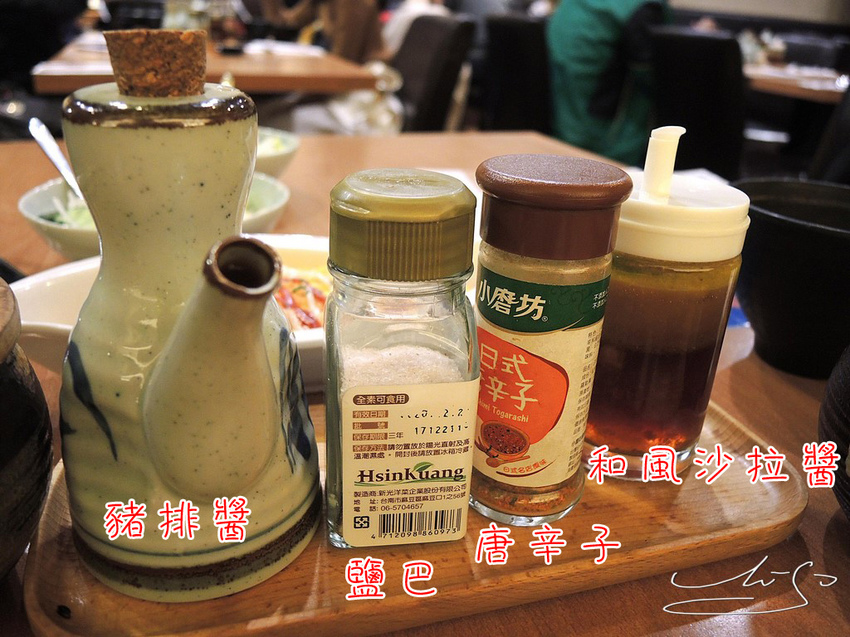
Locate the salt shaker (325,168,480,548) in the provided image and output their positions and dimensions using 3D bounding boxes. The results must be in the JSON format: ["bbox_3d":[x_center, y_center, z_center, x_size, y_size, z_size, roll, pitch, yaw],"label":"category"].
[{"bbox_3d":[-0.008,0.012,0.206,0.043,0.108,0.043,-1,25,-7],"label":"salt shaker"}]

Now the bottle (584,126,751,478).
[{"bbox_3d":[0.079,-0.008,0.242,0.054,0.120,0.054,2,25,-1],"label":"bottle"}]

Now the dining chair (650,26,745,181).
[{"bbox_3d":[0.913,-0.368,1.998,0.540,0.850,0.440,-3,26,-11],"label":"dining chair"}]

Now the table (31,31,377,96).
[{"bbox_3d":[-0.645,-0.408,2.071,0.680,0.740,1.280,-7,27,-18],"label":"table"}]

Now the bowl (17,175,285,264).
[{"bbox_3d":[-0.150,-0.044,0.401,0.142,0.059,0.142,2,25,-1],"label":"bowl"}]

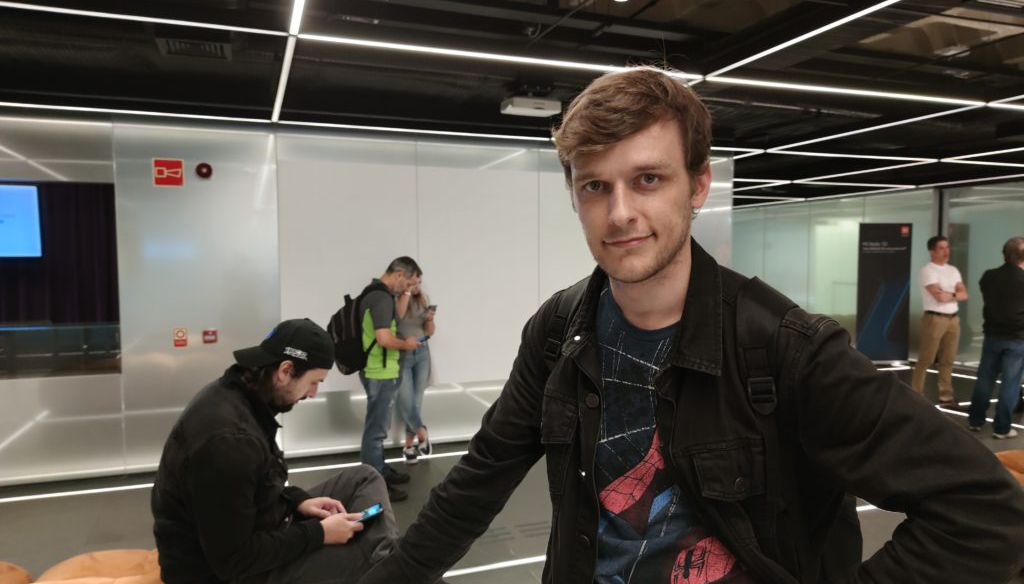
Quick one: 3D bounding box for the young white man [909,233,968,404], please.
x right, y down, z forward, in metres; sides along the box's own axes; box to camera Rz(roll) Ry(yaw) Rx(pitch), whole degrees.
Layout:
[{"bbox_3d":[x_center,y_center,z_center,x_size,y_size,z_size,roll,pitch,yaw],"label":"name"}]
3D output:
[{"bbox_3d":[4.572,0.304,7.594,0.520,1.812,0.400,0,3,-3],"label":"young white man"}]

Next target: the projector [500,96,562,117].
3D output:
[{"bbox_3d":[0.126,-1.268,4.881,0.342,0.080,0.220,-1,3,-20],"label":"projector"}]

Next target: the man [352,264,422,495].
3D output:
[{"bbox_3d":[-0.837,0.564,4.849,0.520,1.603,0.520,-1,3,-12],"label":"man"}]

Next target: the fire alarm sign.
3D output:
[{"bbox_3d":[-2.519,-0.874,5.214,0.203,0.203,0.010,-1,3,-20],"label":"fire alarm sign"}]

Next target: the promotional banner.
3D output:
[{"bbox_3d":[5.487,0.036,10.448,0.790,2.073,0.220,0,3,3],"label":"promotional banner"}]

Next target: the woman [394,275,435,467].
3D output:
[{"bbox_3d":[-0.774,0.595,5.635,0.450,1.468,0.420,-1,3,-12],"label":"woman"}]

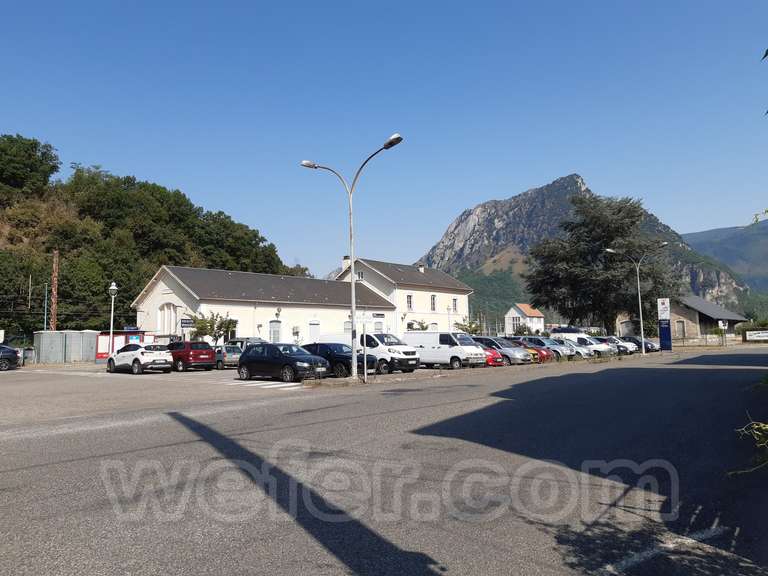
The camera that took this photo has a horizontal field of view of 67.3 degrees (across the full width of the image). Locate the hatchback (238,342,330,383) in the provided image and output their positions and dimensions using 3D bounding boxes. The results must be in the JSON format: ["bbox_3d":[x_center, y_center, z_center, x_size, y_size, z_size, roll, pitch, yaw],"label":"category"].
[{"bbox_3d":[-4.232,3.011,23.746,4.222,1.462,1.790,-5,-6,39],"label":"hatchback"}]

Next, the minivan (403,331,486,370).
[{"bbox_3d":[3.229,3.358,31.626,4.535,1.940,1.905,-5,-7,41],"label":"minivan"}]

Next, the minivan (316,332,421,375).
[{"bbox_3d":[-0.735,3.069,27.448,5.024,1.895,1.950,-5,-7,40],"label":"minivan"}]

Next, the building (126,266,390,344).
[{"bbox_3d":[-10.666,2.892,57.272,10.870,8.250,23.970,-6,-7,41],"label":"building"}]

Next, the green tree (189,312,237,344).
[{"bbox_3d":[-11.504,3.449,39.138,3.000,3.500,3.100,-5,-7,41],"label":"green tree"}]

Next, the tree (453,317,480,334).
[{"bbox_3d":[8.927,5.064,62.287,3.000,3.760,3.000,-5,-7,41],"label":"tree"}]

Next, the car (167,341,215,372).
[{"bbox_3d":[-11.416,3.853,32.832,4.446,1.620,1.820,-6,-7,44],"label":"car"}]

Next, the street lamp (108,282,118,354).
[{"bbox_3d":[-17.684,2.522,37.500,0.560,5.730,0.560,-1,-5,0],"label":"street lamp"}]

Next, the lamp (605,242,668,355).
[{"bbox_3d":[21.066,0.919,47.828,4.600,8.740,0.400,-6,-7,41],"label":"lamp"}]

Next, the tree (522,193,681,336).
[{"bbox_3d":[27.025,-2.060,72.000,18.000,18.980,18.000,-1,-5,0],"label":"tree"}]

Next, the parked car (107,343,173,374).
[{"bbox_3d":[-13.113,3.735,30.821,4.272,1.550,1.800,-5,-7,40],"label":"parked car"}]

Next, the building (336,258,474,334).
[{"bbox_3d":[2.155,2.553,72.374,11.440,11.060,15.510,-6,-7,41],"label":"building"}]

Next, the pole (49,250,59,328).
[{"bbox_3d":[-27.857,1.546,48.659,0.370,9.430,0.370,-5,-7,41],"label":"pole"}]

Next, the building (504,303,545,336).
[{"bbox_3d":[26.650,6.946,108.986,4.510,7.790,7.020,-6,-7,41],"label":"building"}]

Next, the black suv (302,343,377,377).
[{"bbox_3d":[-2.284,3.214,26.164,4.300,1.550,1.820,-6,-7,41],"label":"black suv"}]

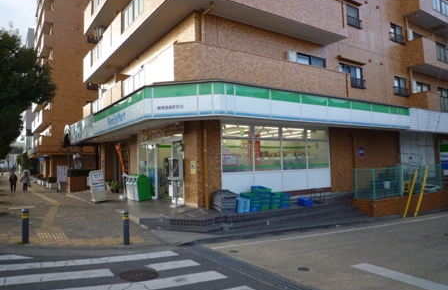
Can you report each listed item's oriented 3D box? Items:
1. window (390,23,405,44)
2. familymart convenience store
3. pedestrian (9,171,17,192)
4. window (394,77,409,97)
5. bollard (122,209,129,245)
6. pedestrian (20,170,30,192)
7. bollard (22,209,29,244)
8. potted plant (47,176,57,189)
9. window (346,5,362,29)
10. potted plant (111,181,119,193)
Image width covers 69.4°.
[{"bbox_3d":[9.604,-6.110,17.822,1.382,0.956,0.200,0,-3,-35],"label":"window"},{"bbox_3d":[1.760,0.268,15.066,13.201,3.793,7.497,0,-3,-35],"label":"familymart convenience store"},{"bbox_3d":[-15.561,2.722,23.842,0.550,1.500,0.360,0,-3,-35],"label":"pedestrian"},{"bbox_3d":[9.771,-3.178,17.742,1.382,0.956,0.200,0,-3,-35],"label":"window"},{"bbox_3d":[-2.116,1.782,7.002,0.125,0.745,0.125,0,-3,-35],"label":"bollard"},{"bbox_3d":[-14.463,2.598,23.572,0.600,1.620,0.420,0,-3,-35],"label":"pedestrian"},{"bbox_3d":[-4.321,1.766,7.060,0.125,0.745,0.125,0,-3,-35],"label":"bollard"},{"bbox_3d":[-12.786,2.770,24.074,0.650,0.950,0.650,0,-3,-35],"label":"potted plant"},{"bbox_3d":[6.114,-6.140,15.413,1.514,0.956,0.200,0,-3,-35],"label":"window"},{"bbox_3d":[-5.425,2.102,16.164,0.420,0.600,0.420,0,-3,-35],"label":"potted plant"}]

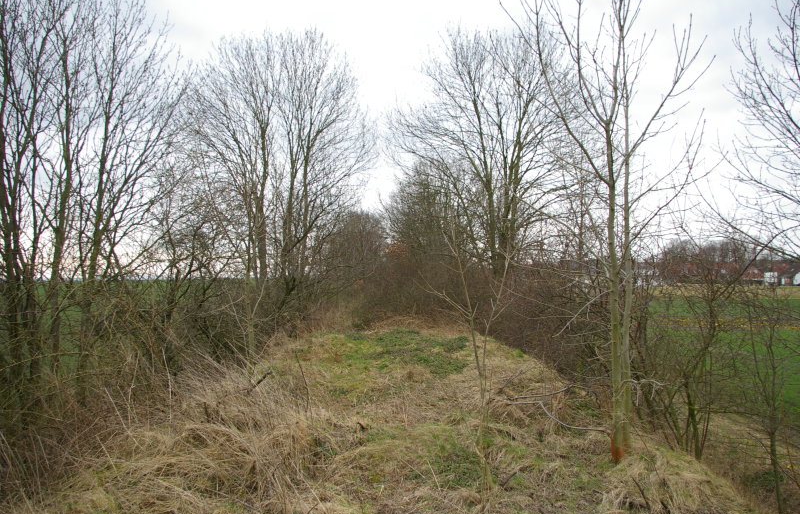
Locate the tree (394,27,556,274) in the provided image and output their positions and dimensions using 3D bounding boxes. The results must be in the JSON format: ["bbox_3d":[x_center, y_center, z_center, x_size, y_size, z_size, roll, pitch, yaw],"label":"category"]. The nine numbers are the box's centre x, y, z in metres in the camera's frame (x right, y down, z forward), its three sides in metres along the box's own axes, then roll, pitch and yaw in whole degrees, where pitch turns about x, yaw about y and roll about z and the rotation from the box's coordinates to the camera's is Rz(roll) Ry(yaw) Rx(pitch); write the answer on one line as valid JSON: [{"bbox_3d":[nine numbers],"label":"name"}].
[{"bbox_3d":[3.200,-3.400,25.200,7.300,12.100,6.900,0,-2,0],"label":"tree"}]

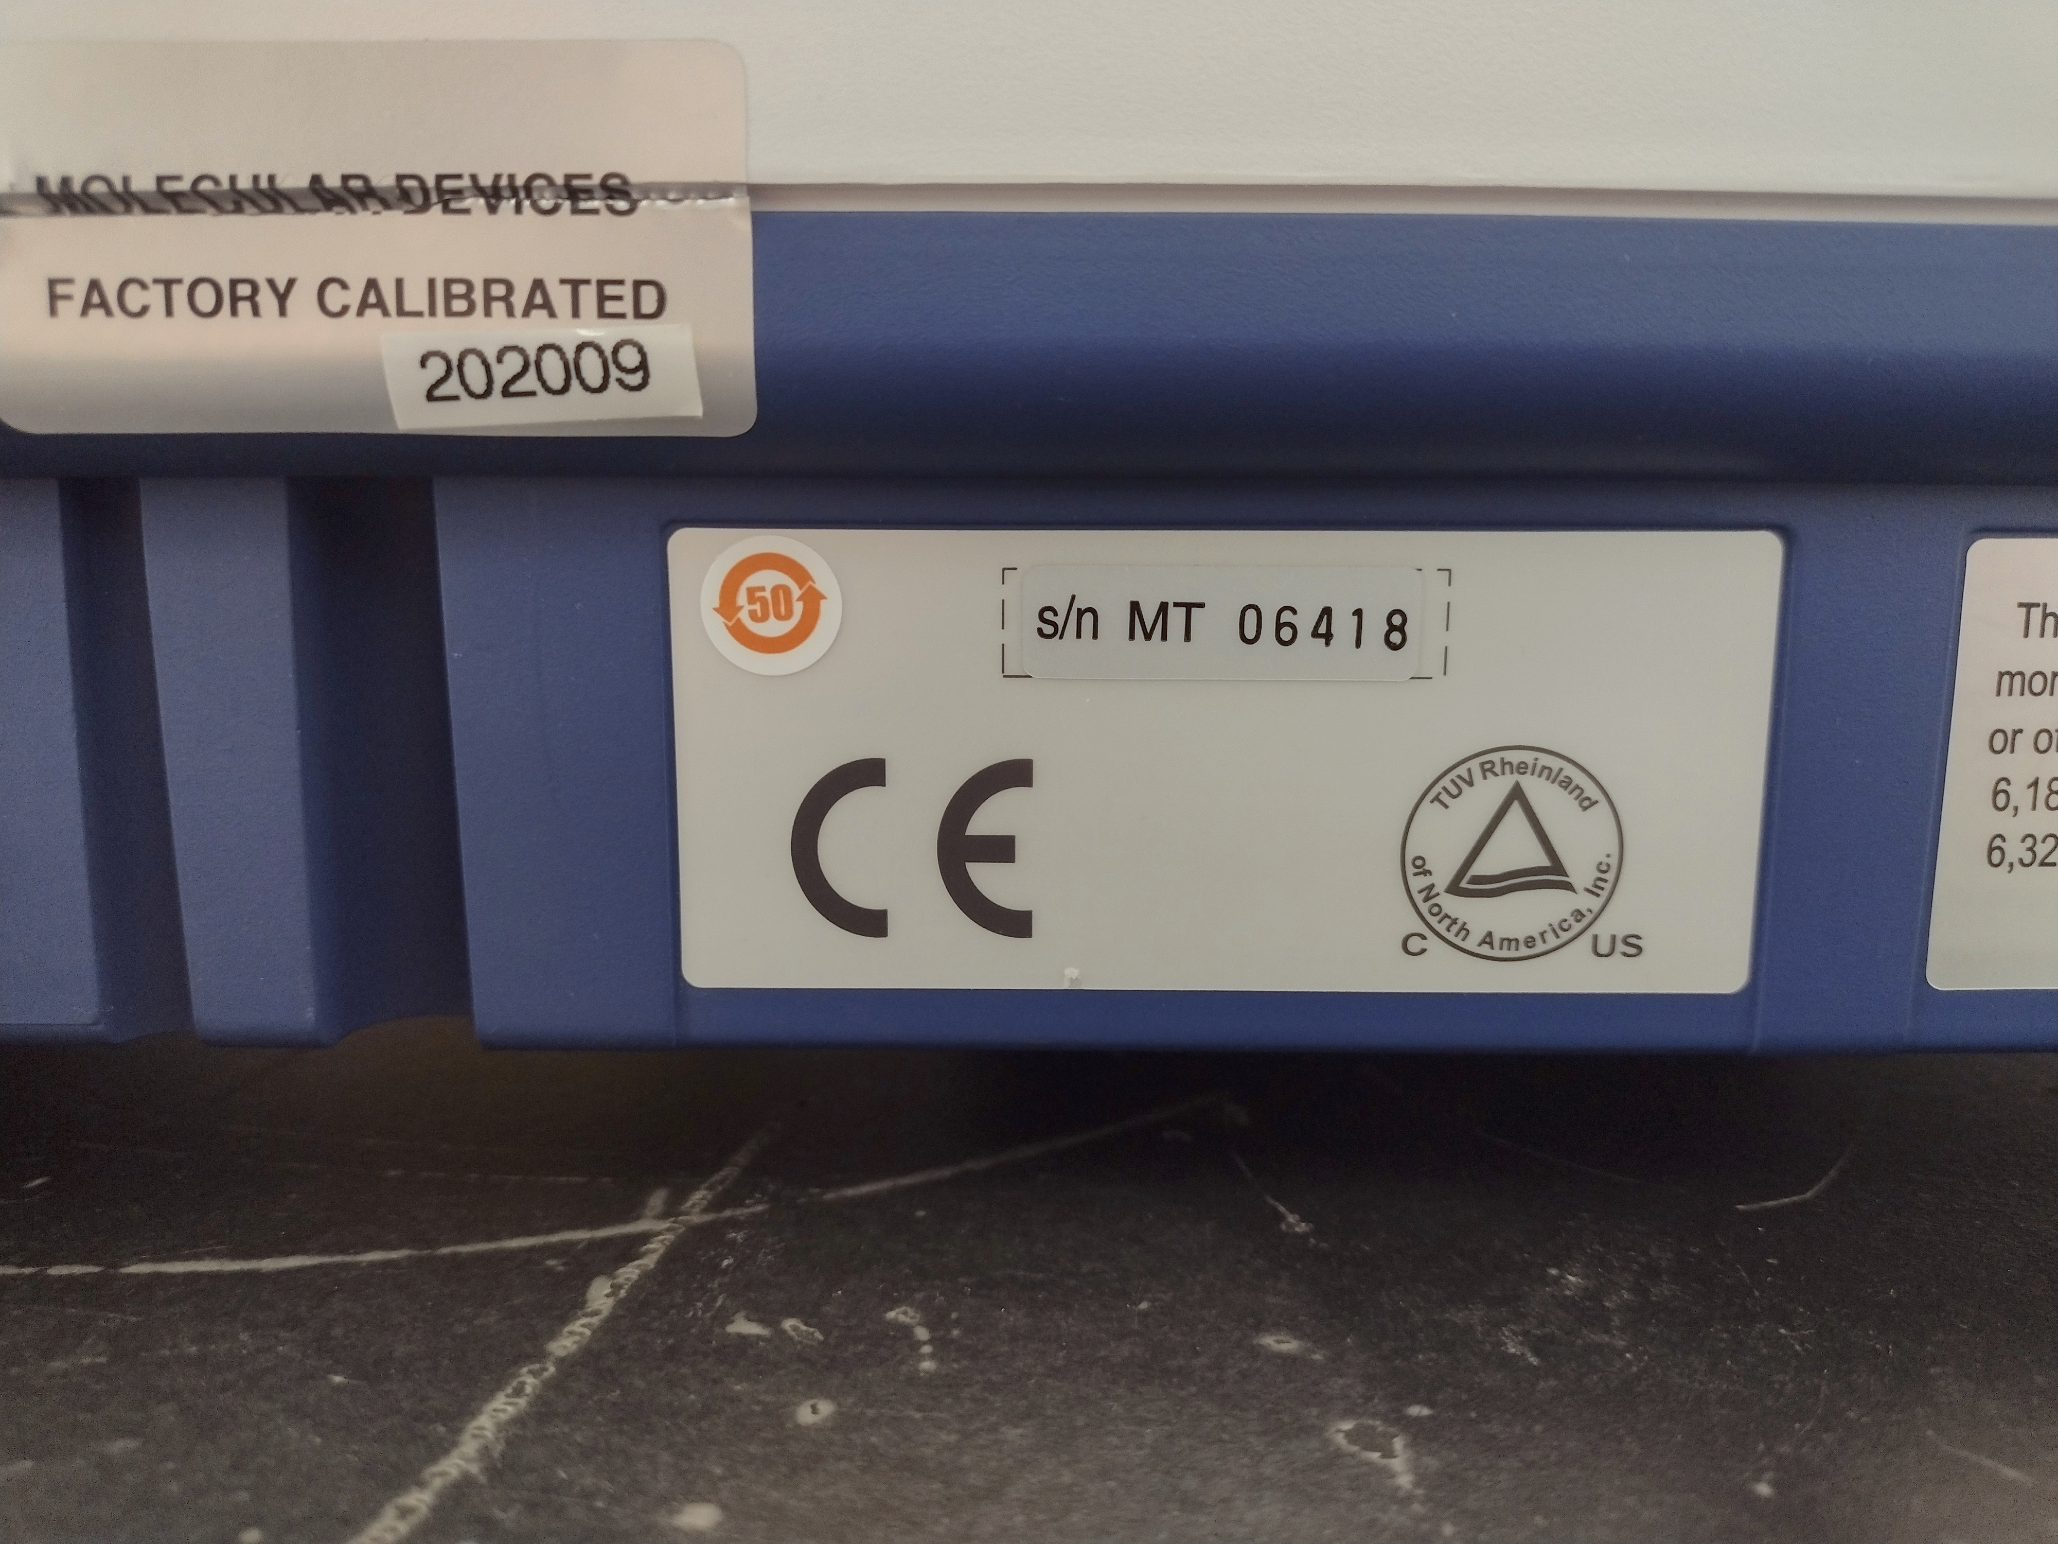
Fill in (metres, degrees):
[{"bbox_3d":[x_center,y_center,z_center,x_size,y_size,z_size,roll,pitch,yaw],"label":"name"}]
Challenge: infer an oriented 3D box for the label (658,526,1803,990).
[{"bbox_3d":[0.014,0.000,0.116,0.078,0.034,0.001,0,10,1],"label":"label"}]

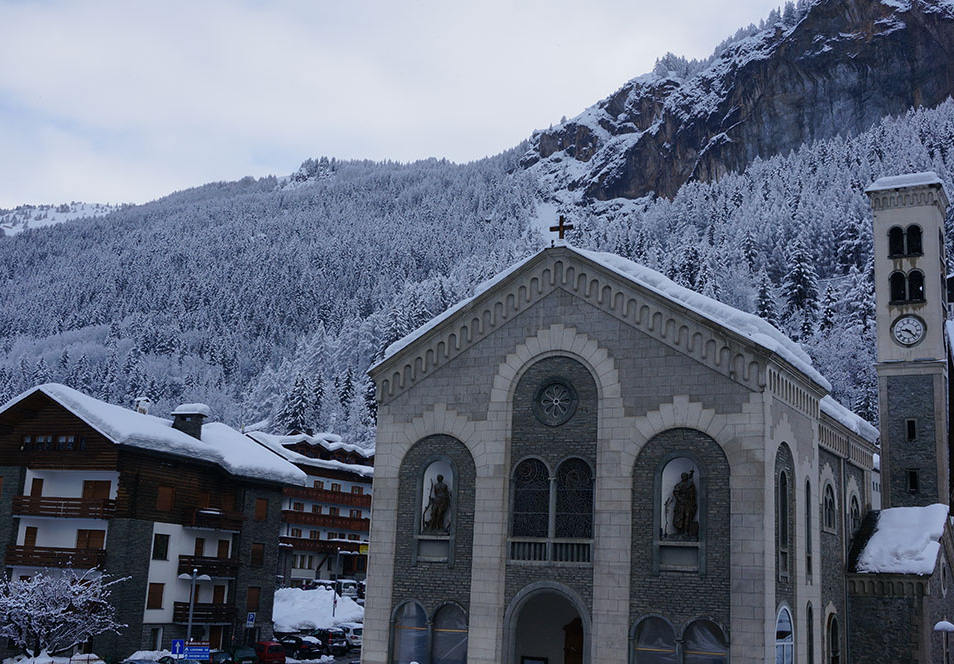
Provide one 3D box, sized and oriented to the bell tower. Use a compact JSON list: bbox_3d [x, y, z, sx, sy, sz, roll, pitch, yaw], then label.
[{"bbox_3d":[23.654,5.075,59.628,3.700,26.801,3.700,-4,-14,30],"label":"bell tower"}]

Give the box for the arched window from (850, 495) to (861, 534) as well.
[{"bbox_3d":[18.214,8.941,53.688,0.280,2.123,2.123,-4,-15,30],"label":"arched window"}]

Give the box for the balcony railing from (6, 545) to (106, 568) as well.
[{"bbox_3d":[-23.391,12.548,61.624,6.450,1.110,0.750,-3,-14,25],"label":"balcony railing"}]

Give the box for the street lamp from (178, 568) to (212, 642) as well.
[{"bbox_3d":[-12.797,13.213,49.437,1.550,5.200,0.650,6,-13,-13],"label":"street lamp"}]

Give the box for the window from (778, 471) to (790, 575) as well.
[{"bbox_3d":[10.361,6.564,37.851,0.270,3.600,1.380,-4,-14,30],"label":"window"}]

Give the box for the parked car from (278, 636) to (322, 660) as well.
[{"bbox_3d":[-11.531,20.044,70.500,4.200,1.450,1.750,-7,-15,41],"label":"parked car"}]

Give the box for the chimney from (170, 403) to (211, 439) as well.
[{"bbox_3d":[-19.009,5.928,73.500,2.100,2.300,1.050,-2,-14,22],"label":"chimney"}]

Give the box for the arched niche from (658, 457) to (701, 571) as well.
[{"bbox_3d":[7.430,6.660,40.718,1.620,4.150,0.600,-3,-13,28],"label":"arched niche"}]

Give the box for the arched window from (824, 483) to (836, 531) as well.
[{"bbox_3d":[13.884,6.956,43.994,0.270,1.850,1.950,-4,-14,30],"label":"arched window"}]

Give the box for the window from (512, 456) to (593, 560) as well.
[{"bbox_3d":[2.910,6.907,43.062,3.380,4.020,0.350,-3,-13,28],"label":"window"}]

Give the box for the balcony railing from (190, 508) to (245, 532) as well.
[{"bbox_3d":[-15.846,11.456,67.254,0.800,1.111,4.827,-3,-14,25],"label":"balcony railing"}]

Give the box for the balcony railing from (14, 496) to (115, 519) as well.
[{"bbox_3d":[-24.026,10.255,64.581,6.590,1.080,1.150,-2,-14,22],"label":"balcony railing"}]

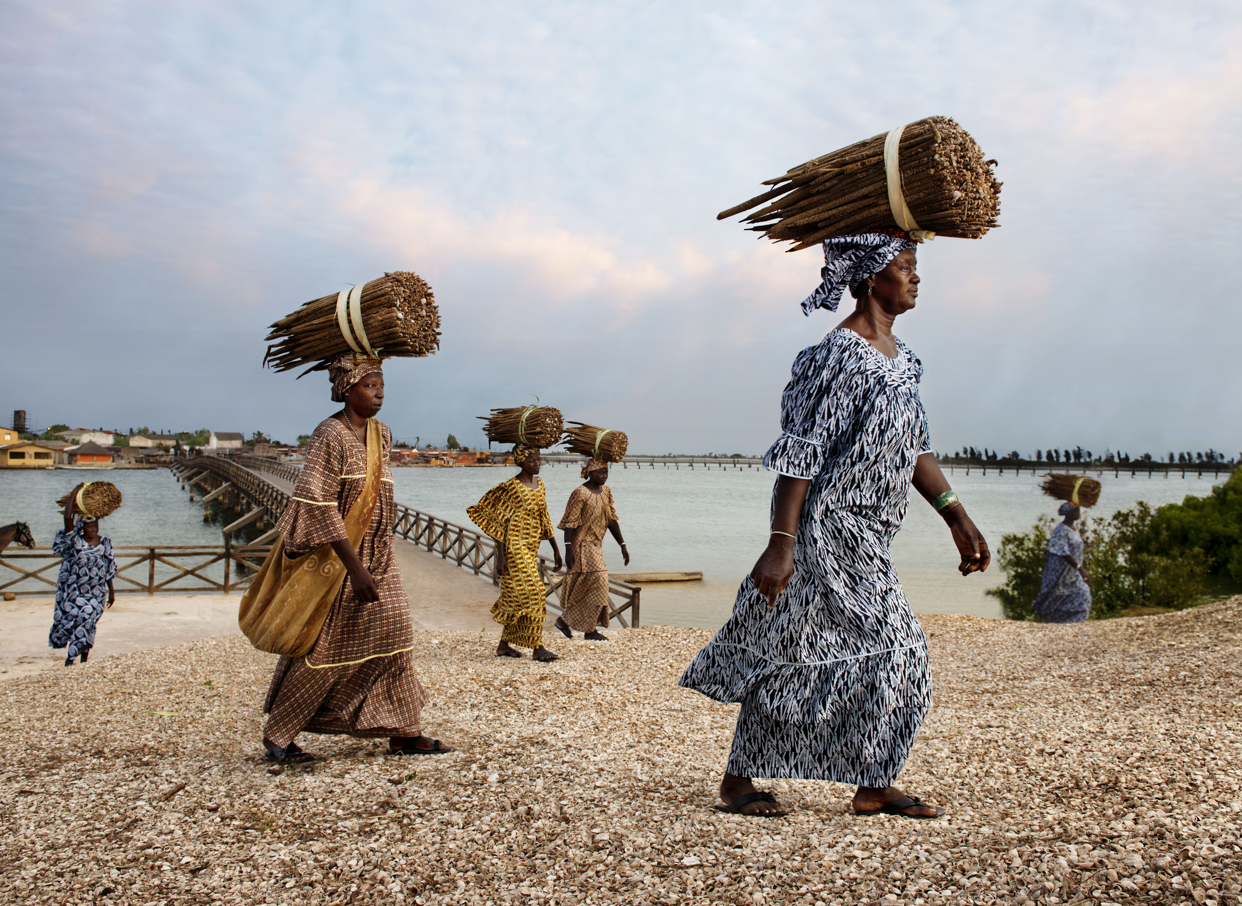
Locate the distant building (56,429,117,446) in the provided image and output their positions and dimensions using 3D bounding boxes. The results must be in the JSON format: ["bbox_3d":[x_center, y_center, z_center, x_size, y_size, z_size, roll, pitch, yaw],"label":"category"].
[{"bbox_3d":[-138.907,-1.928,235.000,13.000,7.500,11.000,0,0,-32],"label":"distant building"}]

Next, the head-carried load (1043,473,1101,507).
[{"bbox_3d":[5.569,0.453,11.200,0.640,0.340,0.360,8,4,34],"label":"head-carried load"}]

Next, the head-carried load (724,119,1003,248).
[{"bbox_3d":[0.691,-0.766,2.580,0.700,0.330,0.330,0,0,33],"label":"head-carried load"}]

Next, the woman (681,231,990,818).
[{"bbox_3d":[0.626,0.196,2.640,0.800,1.680,0.600,0,0,27],"label":"woman"}]

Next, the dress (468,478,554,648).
[{"bbox_3d":[-0.867,0.859,7.150,0.500,1.330,0.580,0,0,33],"label":"dress"}]

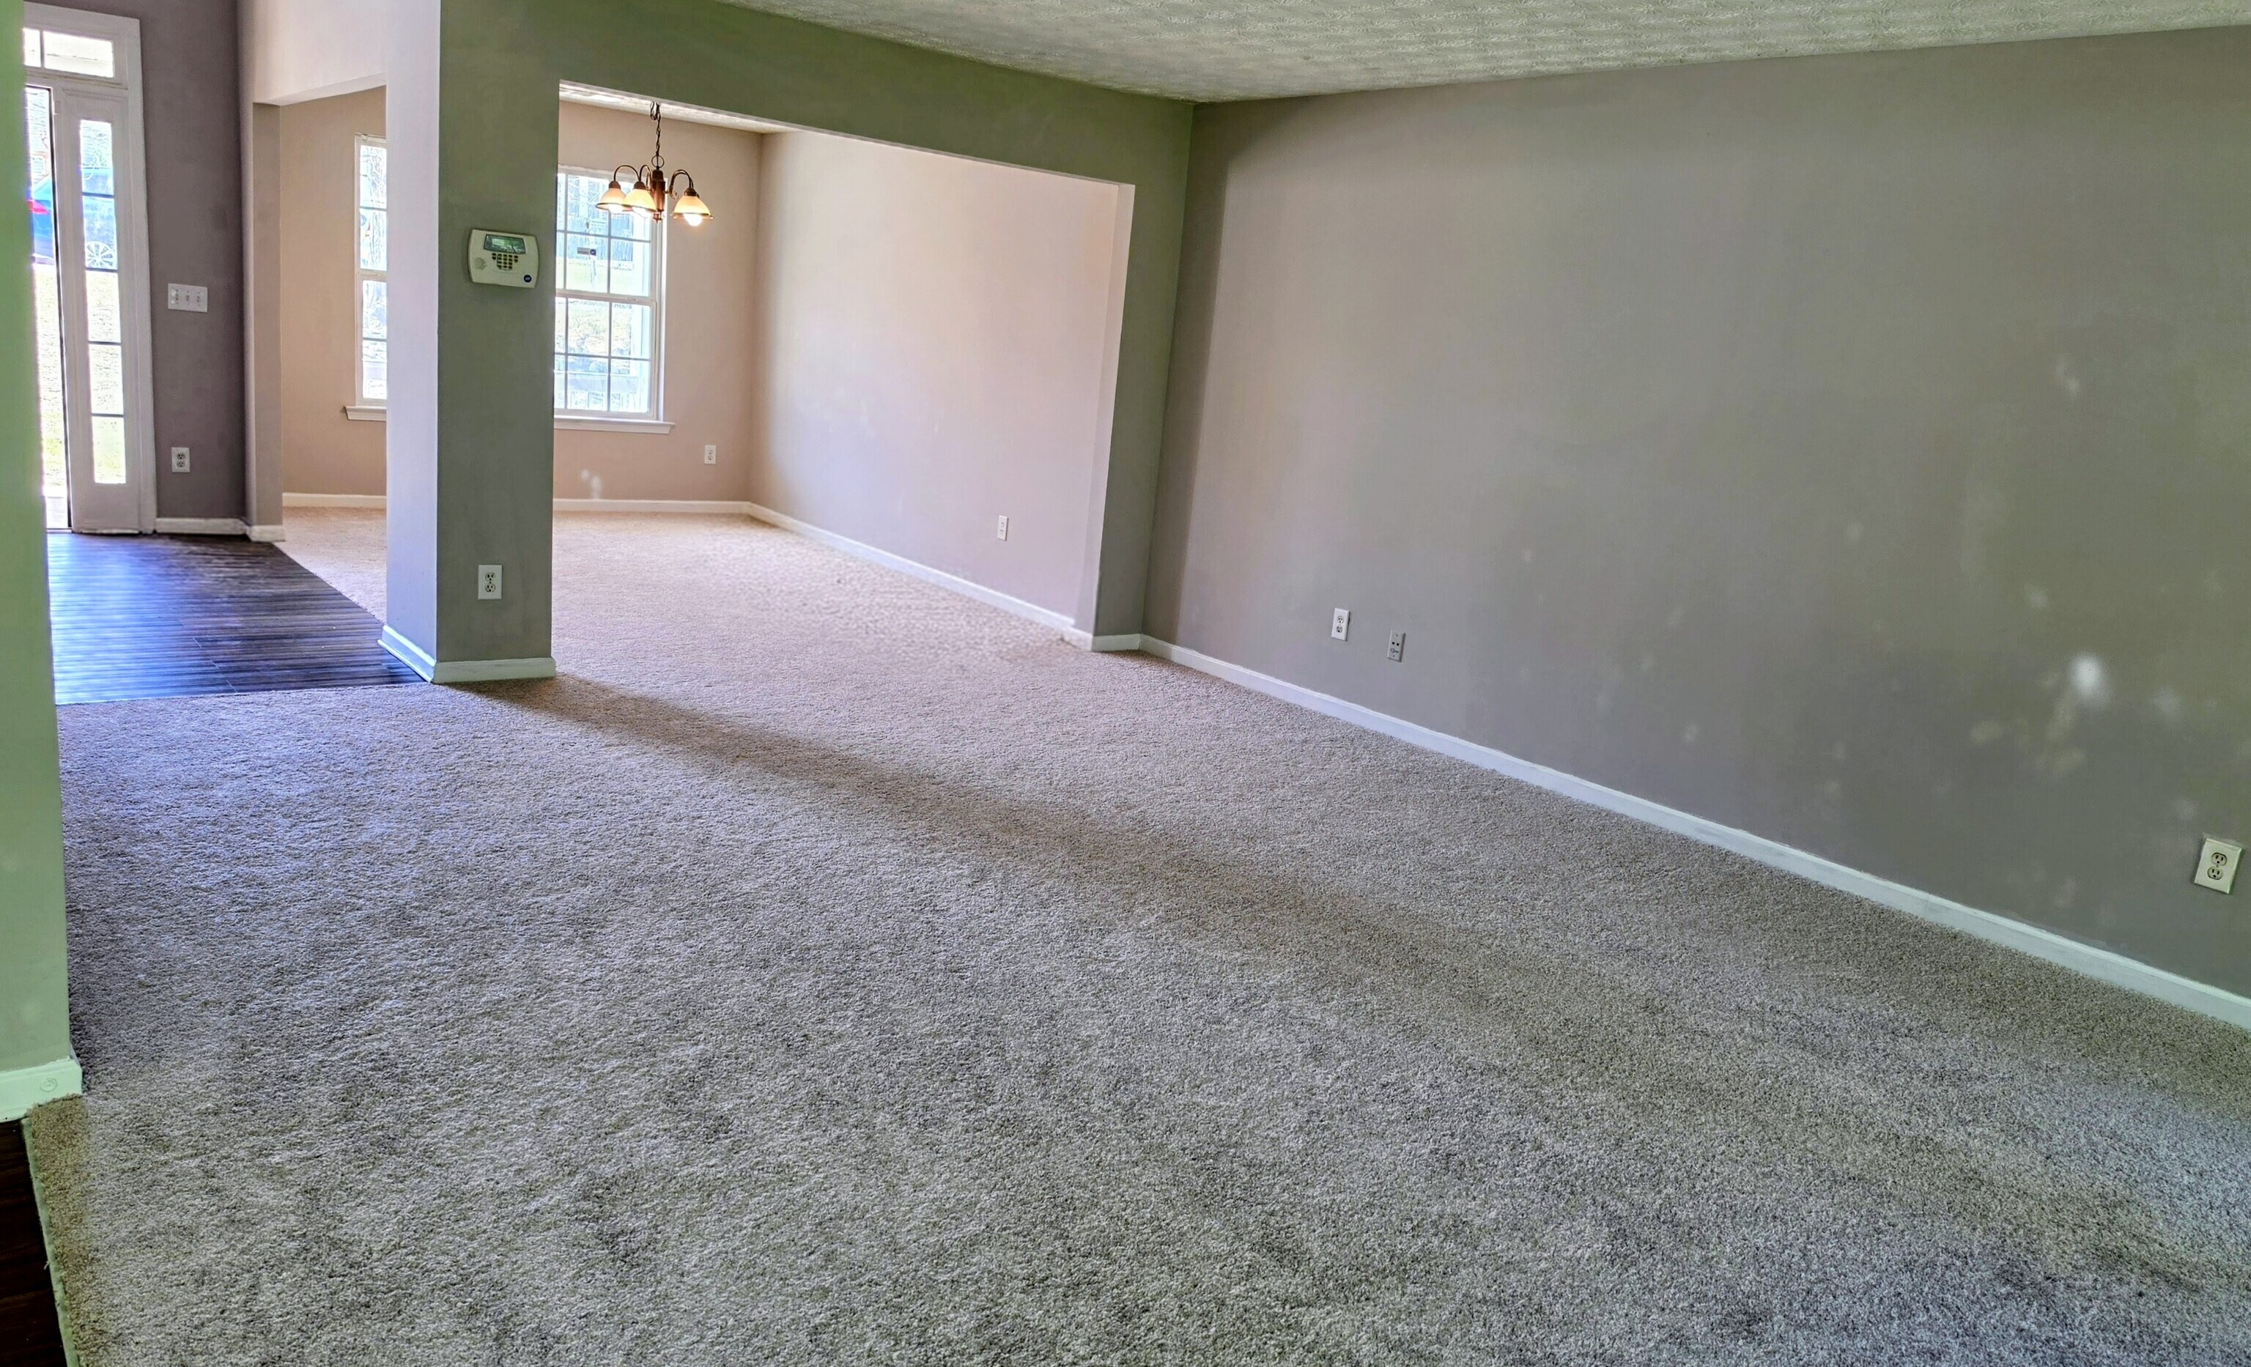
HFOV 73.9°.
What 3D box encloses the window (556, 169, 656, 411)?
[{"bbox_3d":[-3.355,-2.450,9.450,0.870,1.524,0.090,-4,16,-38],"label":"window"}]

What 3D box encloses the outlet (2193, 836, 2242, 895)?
[{"bbox_3d":[2.781,0.466,3.805,0.009,0.116,0.073,-4,16,-38],"label":"outlet"}]

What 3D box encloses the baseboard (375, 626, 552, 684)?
[{"bbox_3d":[-2.471,-0.125,5.614,0.419,0.075,0.715,-4,16,-38],"label":"baseboard"}]

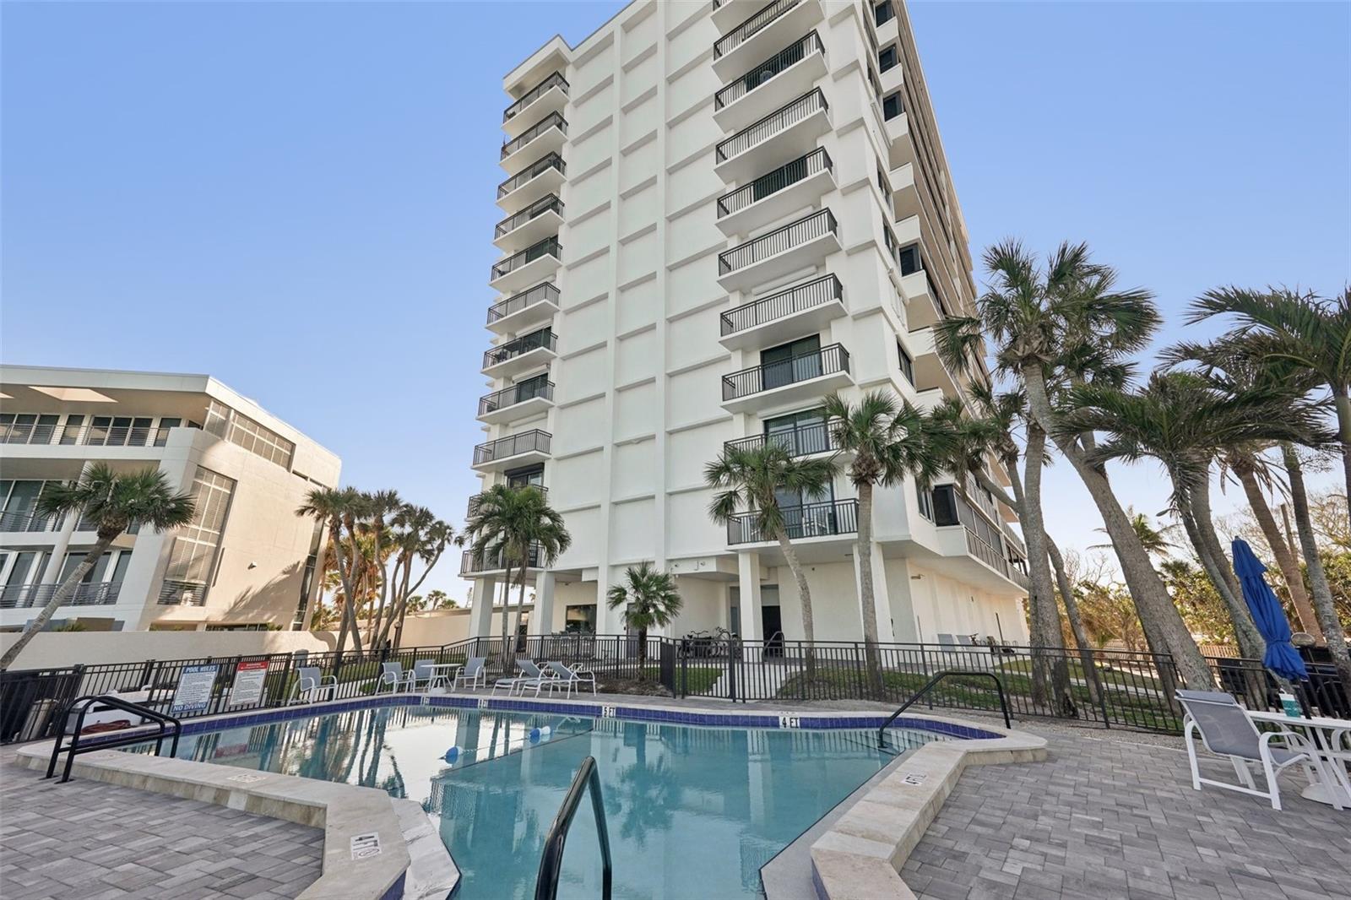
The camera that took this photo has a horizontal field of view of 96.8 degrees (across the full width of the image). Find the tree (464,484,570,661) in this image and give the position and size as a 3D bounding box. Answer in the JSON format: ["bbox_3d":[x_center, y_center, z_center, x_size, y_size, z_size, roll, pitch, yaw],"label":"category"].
[{"bbox_3d":[-4.755,3.718,17.620,2.958,5.462,2.863,0,-16,0],"label":"tree"}]

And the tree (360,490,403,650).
[{"bbox_3d":[-14.965,6.040,29.709,2.386,8.016,2.386,0,-16,0],"label":"tree"}]

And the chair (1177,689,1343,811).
[{"bbox_3d":[5.369,2.764,5.617,0.800,0.880,0.700,2,-17,-5],"label":"chair"}]

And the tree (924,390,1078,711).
[{"bbox_3d":[6.666,1.693,12.127,2.633,6.400,2.425,0,-16,0],"label":"tree"}]

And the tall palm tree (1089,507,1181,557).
[{"bbox_3d":[29.004,7.901,37.143,5.095,8.731,4.560,0,-16,0],"label":"tall palm tree"}]

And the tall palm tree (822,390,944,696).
[{"bbox_3d":[4.903,1.894,13.608,2.605,6.750,2.547,0,-16,0],"label":"tall palm tree"}]

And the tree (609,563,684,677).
[{"bbox_3d":[-0.819,4.486,15.807,1.959,2.984,1.959,0,-16,0],"label":"tree"}]

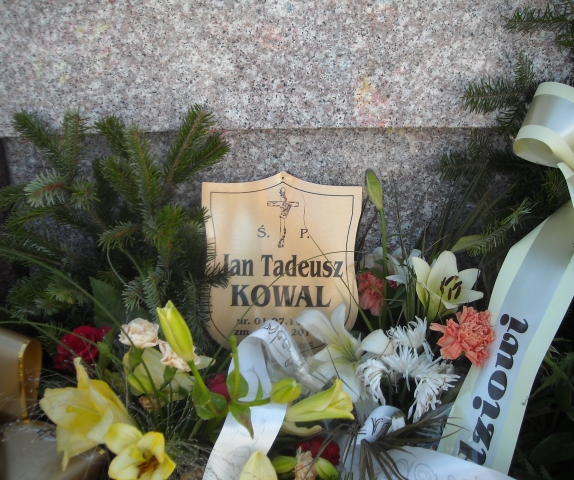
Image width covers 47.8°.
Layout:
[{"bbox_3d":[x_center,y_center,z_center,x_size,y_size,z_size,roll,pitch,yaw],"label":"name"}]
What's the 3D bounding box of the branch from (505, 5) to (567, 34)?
[{"bbox_3d":[0.359,-0.317,0.930,0.093,0.042,0.035,2,20,-6],"label":"branch"}]

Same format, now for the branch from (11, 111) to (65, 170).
[{"bbox_3d":[-0.369,-0.148,0.960,0.042,0.102,0.040,-43,9,-10],"label":"branch"}]

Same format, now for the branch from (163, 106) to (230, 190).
[{"bbox_3d":[-0.134,-0.134,0.960,0.078,0.133,0.050,23,9,-10],"label":"branch"}]

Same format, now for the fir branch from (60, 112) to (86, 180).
[{"bbox_3d":[-0.315,-0.142,0.960,0.040,0.102,0.038,2,9,-18],"label":"fir branch"}]

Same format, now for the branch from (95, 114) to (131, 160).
[{"bbox_3d":[-0.259,-0.155,0.970,0.036,0.058,0.040,-25,20,-10],"label":"branch"}]

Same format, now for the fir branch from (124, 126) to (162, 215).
[{"bbox_3d":[-0.206,-0.098,0.930,0.039,0.124,0.045,-11,14,-11],"label":"fir branch"}]

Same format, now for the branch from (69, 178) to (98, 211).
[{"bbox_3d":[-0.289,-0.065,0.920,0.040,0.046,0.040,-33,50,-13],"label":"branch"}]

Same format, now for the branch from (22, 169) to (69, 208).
[{"bbox_3d":[-0.338,-0.070,0.910,0.060,0.046,0.045,-12,8,-30],"label":"branch"}]

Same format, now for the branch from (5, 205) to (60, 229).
[{"bbox_3d":[-0.368,-0.034,0.940,0.075,0.023,0.040,-18,8,-24],"label":"branch"}]

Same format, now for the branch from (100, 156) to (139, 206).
[{"bbox_3d":[-0.241,-0.086,0.930,0.044,0.080,0.042,-34,21,-9],"label":"branch"}]

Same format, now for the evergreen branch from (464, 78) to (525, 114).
[{"bbox_3d":[0.314,-0.217,0.970,0.099,0.045,0.035,-5,12,-6],"label":"evergreen branch"}]

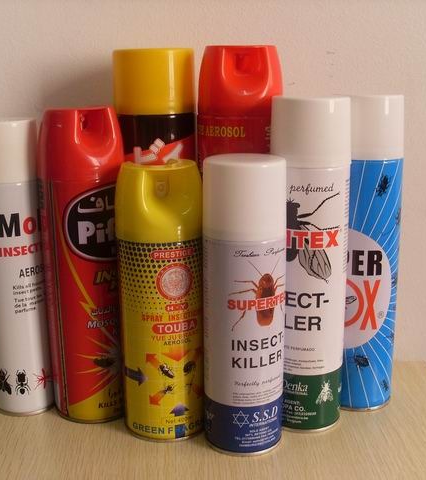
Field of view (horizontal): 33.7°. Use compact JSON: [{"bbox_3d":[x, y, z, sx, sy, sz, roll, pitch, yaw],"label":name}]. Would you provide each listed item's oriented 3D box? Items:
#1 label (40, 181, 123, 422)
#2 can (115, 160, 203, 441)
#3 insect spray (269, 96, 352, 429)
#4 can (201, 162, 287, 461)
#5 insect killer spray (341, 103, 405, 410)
[{"bbox_3d":[-0.111,0.049,0.629,0.072,0.215,0.072,-1,13,0],"label":"label"},{"bbox_3d":[-0.045,0.050,0.595,0.068,0.229,0.068,-5,13,-18],"label":"can"},{"bbox_3d":[0.081,0.021,0.597,0.062,0.279,0.062,-1,13,0],"label":"insect spray"},{"bbox_3d":[0.025,0.051,0.568,0.064,0.235,0.064,-1,13,0],"label":"can"},{"bbox_3d":[0.138,0.013,0.631,0.054,0.281,0.054,-1,13,0],"label":"insect killer spray"}]

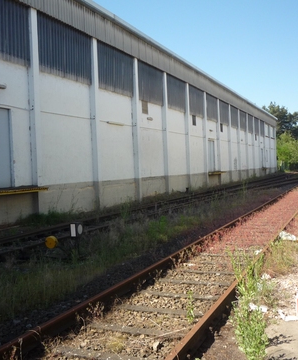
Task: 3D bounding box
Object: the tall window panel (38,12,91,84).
[{"bbox_3d":[-3.182,-4.944,17.247,0.150,2.080,3.700,-1,2,24],"label":"tall window panel"}]

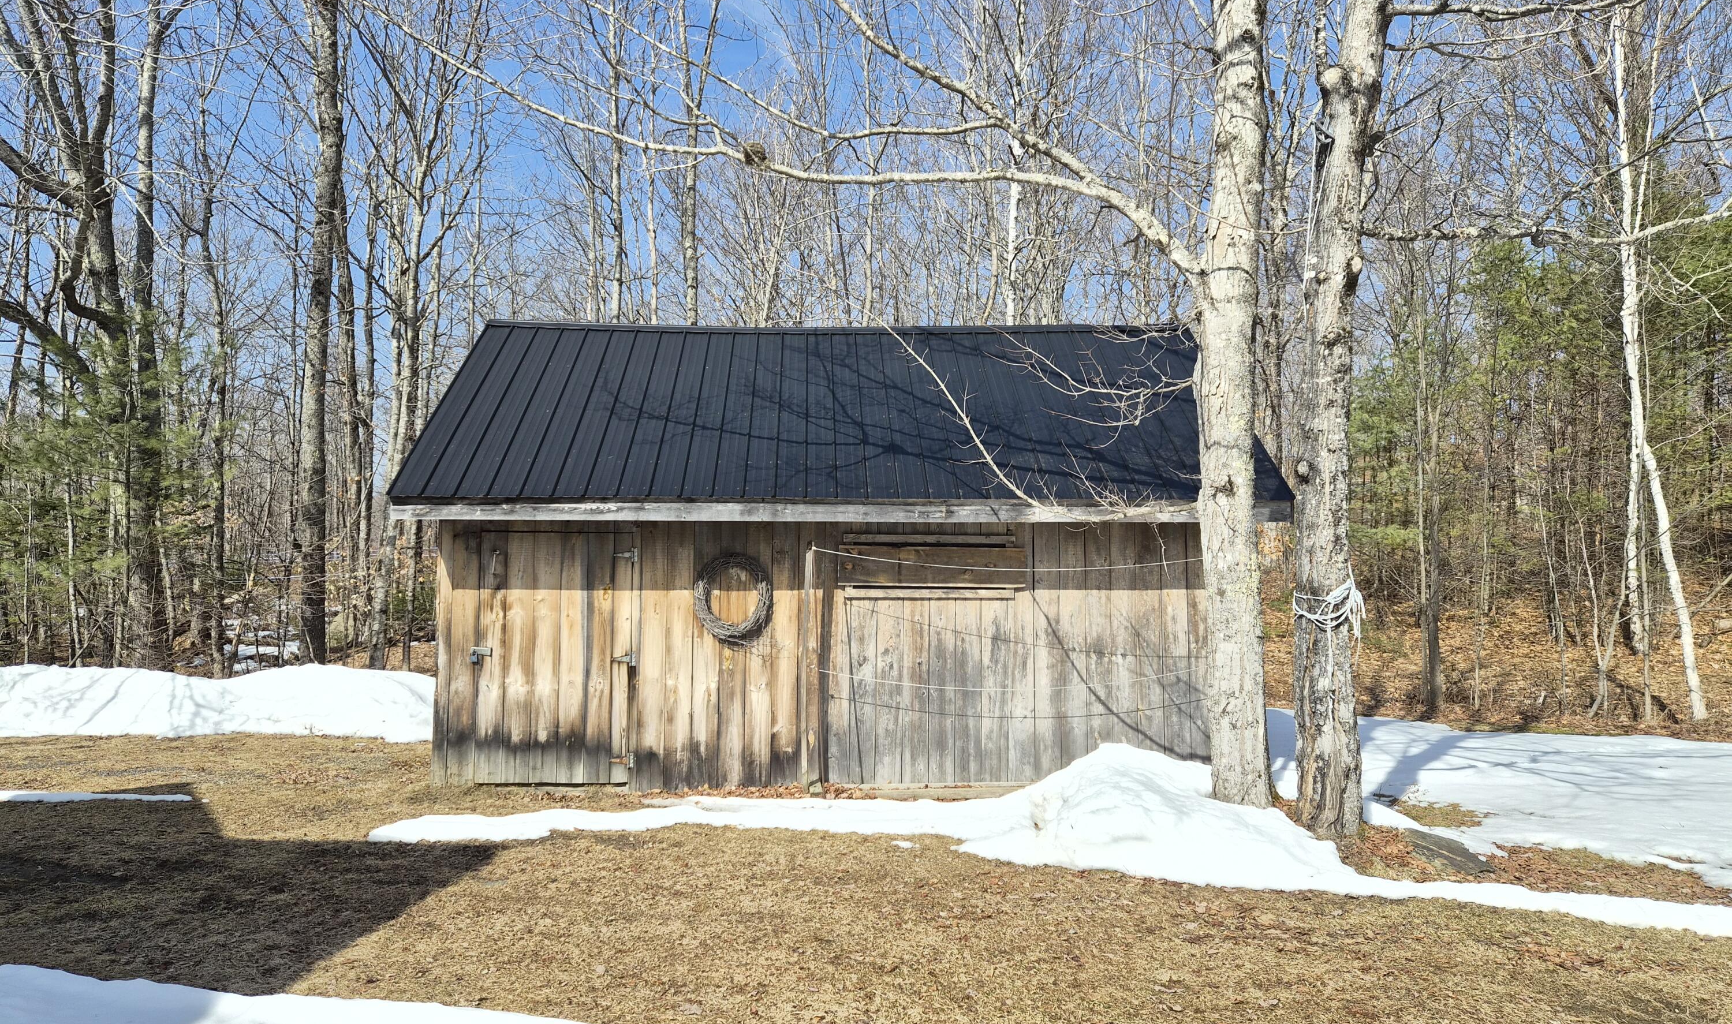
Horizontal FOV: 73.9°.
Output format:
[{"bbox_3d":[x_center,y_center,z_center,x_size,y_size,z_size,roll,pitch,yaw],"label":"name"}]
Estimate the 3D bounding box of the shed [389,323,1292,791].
[{"bbox_3d":[-0.238,0.230,10.905,6.670,4.030,4.930,0,-4,-3],"label":"shed"}]

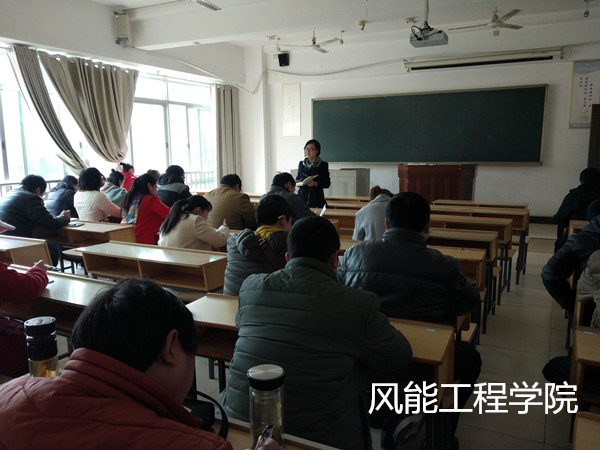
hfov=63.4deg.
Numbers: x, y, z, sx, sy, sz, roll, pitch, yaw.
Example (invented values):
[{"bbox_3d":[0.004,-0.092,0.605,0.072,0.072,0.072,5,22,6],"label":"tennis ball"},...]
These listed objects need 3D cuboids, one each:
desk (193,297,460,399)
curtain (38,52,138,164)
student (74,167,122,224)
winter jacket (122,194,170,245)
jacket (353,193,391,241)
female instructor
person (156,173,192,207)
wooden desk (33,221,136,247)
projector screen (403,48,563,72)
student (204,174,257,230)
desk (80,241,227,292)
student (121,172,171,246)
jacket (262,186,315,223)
[{"bbox_3d":[0.016,0.776,2.003,1.122,0.807,0.323,3,9,24],"label":"desk"},{"bbox_3d":[-3.443,-1.882,8.270,0.200,1.710,1.945,4,10,28],"label":"curtain"},{"bbox_3d":[-2.052,0.026,5.390,0.540,1.300,0.600,4,10,28],"label":"student"},{"bbox_3d":[-1.457,-0.058,4.964,0.480,0.620,0.490,4,10,28],"label":"winter jacket"},{"bbox_3d":[0.724,0.052,3.998,0.500,0.600,0.520,4,10,28],"label":"jacket"},{"bbox_3d":[0.150,-0.228,5.927,0.468,1.610,0.318,2,9,16],"label":"female instructor"},{"bbox_3d":[-1.568,-0.074,6.110,0.500,1.270,0.580,4,10,28],"label":"person"},{"bbox_3d":[-2.110,0.386,4.680,1.122,0.807,0.323,4,10,29],"label":"wooden desk"},{"bbox_3d":[3.065,-2.821,8.338,2.548,0.129,0.122,4,10,28],"label":"projector screen"},{"bbox_3d":[-0.572,0.163,4.533,0.524,1.267,0.673,4,10,28],"label":"student"},{"bbox_3d":[-1.023,0.577,3.370,1.122,0.807,0.323,4,10,27],"label":"desk"},{"bbox_3d":[-1.393,0.128,4.761,0.468,1.281,0.654,4,10,28],"label":"student"},{"bbox_3d":[-0.085,0.008,4.329,0.542,0.692,0.486,4,10,28],"label":"jacket"}]

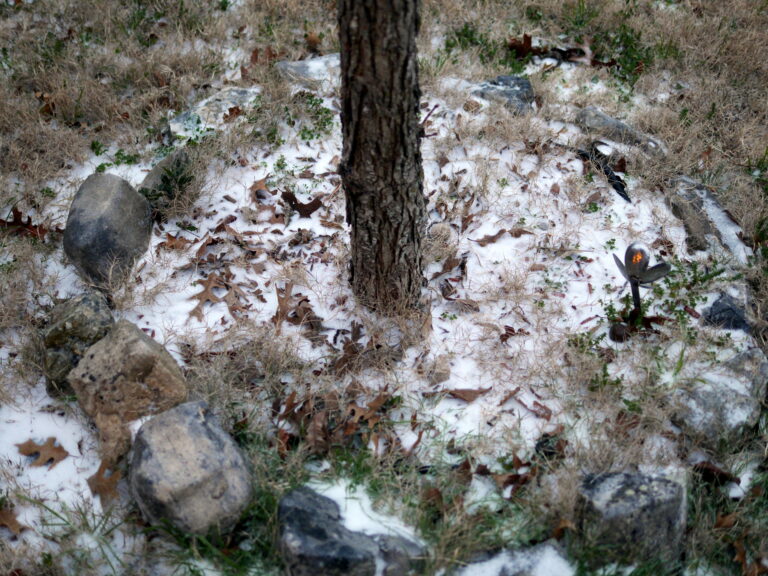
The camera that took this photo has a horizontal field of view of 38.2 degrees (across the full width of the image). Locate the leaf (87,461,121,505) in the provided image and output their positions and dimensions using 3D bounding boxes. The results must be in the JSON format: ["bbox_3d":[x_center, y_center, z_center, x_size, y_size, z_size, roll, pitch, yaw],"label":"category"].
[{"bbox_3d":[-0.512,0.355,2.028,0.065,0.030,0.085,0,44,0],"label":"leaf"}]

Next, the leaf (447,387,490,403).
[{"bbox_3d":[0.168,0.211,2.203,0.085,0.017,0.032,-4,40,-3],"label":"leaf"}]

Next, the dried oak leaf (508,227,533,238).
[{"bbox_3d":[0.324,-0.131,2.617,0.057,0.013,0.030,-1,39,1],"label":"dried oak leaf"}]

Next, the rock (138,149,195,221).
[{"bbox_3d":[-0.528,-0.252,2.692,0.145,0.140,0.140,-7,40,-7],"label":"rock"}]

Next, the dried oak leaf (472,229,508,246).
[{"bbox_3d":[0.250,-0.119,2.603,0.080,0.015,0.030,-14,41,-15],"label":"dried oak leaf"}]

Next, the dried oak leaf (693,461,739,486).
[{"bbox_3d":[0.606,0.339,2.027,0.085,0.035,0.050,11,45,11],"label":"dried oak leaf"}]

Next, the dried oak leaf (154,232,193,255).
[{"bbox_3d":[-0.492,-0.104,2.595,0.082,0.025,0.052,-7,40,-7],"label":"dried oak leaf"}]

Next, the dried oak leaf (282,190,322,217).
[{"bbox_3d":[-0.194,-0.197,2.610,0.097,0.030,0.075,7,44,7],"label":"dried oak leaf"}]

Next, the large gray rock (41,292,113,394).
[{"bbox_3d":[-0.620,0.110,2.242,0.150,0.140,0.200,-7,44,-7],"label":"large gray rock"}]

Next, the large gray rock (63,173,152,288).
[{"bbox_3d":[-0.618,-0.130,2.487,0.185,0.215,0.180,-8,40,-9],"label":"large gray rock"}]

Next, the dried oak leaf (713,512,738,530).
[{"bbox_3d":[0.605,0.413,1.964,0.050,0.025,0.040,-7,44,-7],"label":"dried oak leaf"}]

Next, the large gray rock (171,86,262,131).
[{"bbox_3d":[-0.433,-0.466,2.874,0.240,0.080,0.140,-11,45,-11],"label":"large gray rock"}]

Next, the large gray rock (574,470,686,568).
[{"bbox_3d":[0.420,0.396,1.903,0.155,0.115,0.110,-12,41,-13],"label":"large gray rock"}]

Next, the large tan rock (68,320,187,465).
[{"bbox_3d":[-0.487,0.197,2.124,0.210,0.180,0.260,7,44,7],"label":"large tan rock"}]

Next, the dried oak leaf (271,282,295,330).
[{"bbox_3d":[-0.217,0.039,2.370,0.055,0.030,0.125,0,44,0],"label":"dried oak leaf"}]

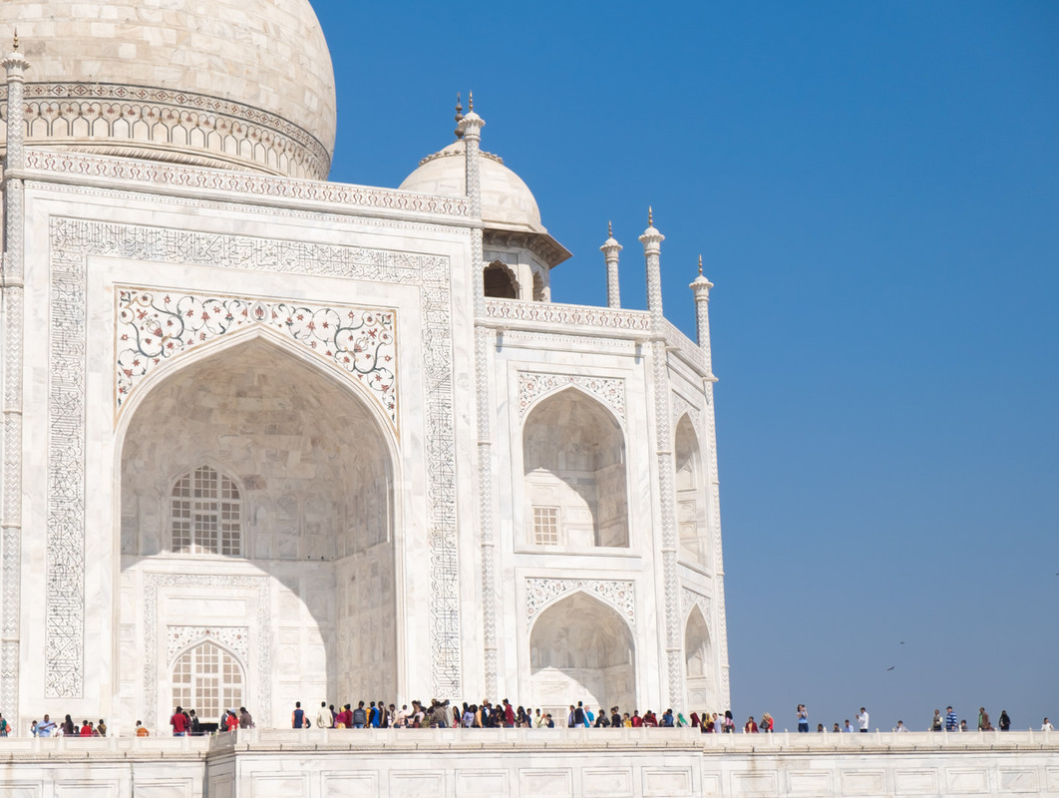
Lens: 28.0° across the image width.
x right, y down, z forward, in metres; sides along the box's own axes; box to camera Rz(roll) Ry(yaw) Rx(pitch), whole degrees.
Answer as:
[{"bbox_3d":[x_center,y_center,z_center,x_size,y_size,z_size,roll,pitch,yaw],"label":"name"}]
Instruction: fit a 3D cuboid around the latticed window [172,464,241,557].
[{"bbox_3d":[-15.518,5.374,102.272,3.460,4.393,0.251,4,-13,-27],"label":"latticed window"}]

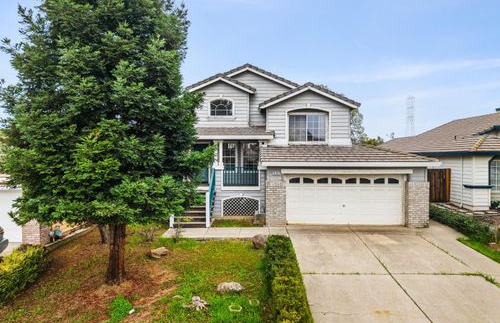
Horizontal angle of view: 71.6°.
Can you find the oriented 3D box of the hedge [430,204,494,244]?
[{"bbox_3d":[8.450,2.460,14.600,0.700,0.780,5.000,0,1,2],"label":"hedge"}]

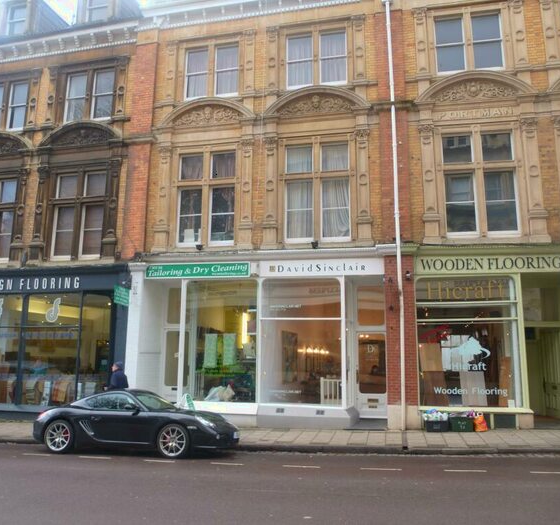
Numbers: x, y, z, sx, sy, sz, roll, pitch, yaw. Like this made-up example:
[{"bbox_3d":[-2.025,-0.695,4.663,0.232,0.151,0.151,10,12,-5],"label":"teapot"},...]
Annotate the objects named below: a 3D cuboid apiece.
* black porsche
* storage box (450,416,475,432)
[{"bbox_3d":[-2.970,3.265,10.170,4.350,1.300,1.820,-2,-11,12],"label":"black porsche"},{"bbox_3d":[4.050,3.590,10.850,0.510,0.325,0.380,-2,-10,12],"label":"storage box"}]

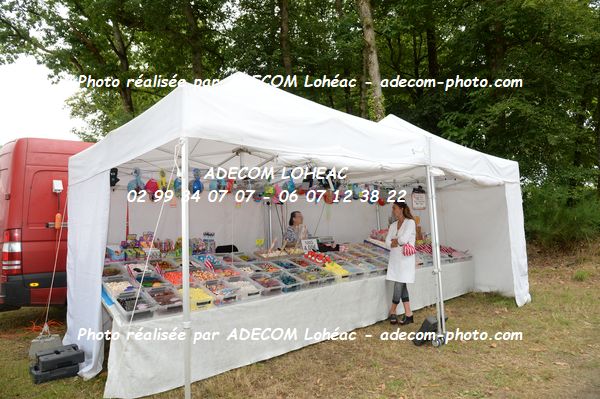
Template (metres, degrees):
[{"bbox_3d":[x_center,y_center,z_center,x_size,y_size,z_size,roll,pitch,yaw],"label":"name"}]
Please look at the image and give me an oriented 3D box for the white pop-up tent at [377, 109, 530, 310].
[{"bbox_3d":[1.617,0.170,6.746,3.030,3.250,3.030,2,-6,-43],"label":"white pop-up tent"}]

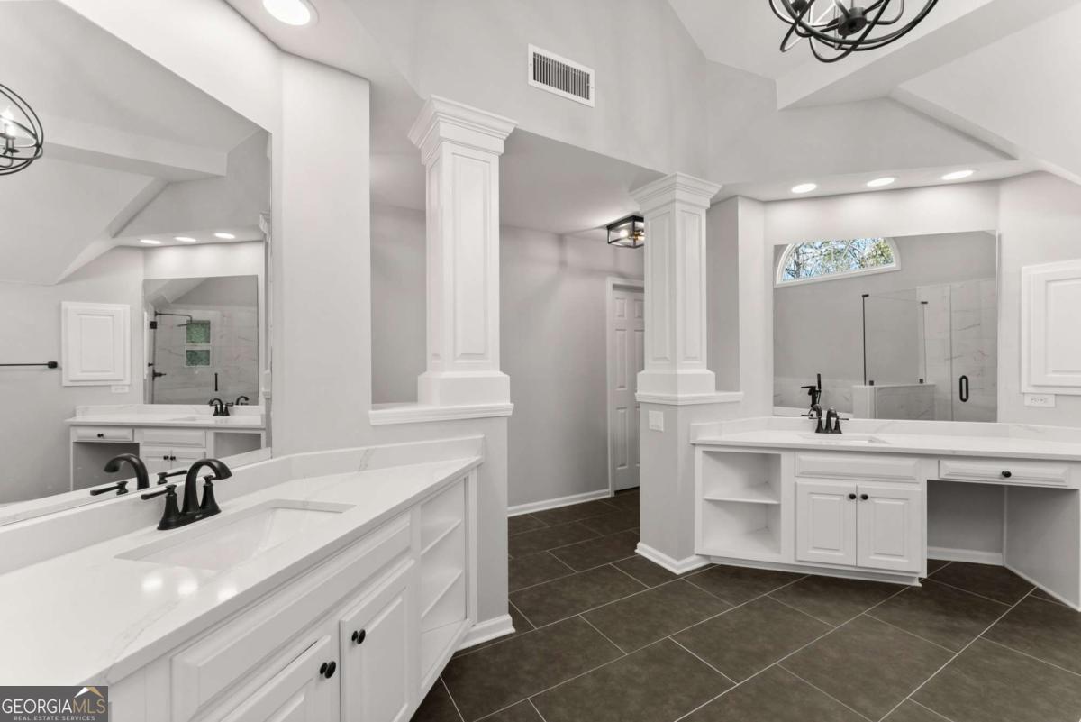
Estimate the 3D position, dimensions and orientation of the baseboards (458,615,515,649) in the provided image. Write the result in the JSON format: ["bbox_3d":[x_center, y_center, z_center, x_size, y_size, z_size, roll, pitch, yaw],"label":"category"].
[{"bbox_3d":[-0.257,1.289,2.003,0.301,0.100,0.030,0,0,-30],"label":"baseboards"}]

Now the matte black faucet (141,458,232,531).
[{"bbox_3d":[-0.942,0.367,1.194,0.183,0.181,0.223,0,0,15],"label":"matte black faucet"}]

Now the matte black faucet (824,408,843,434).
[{"bbox_3d":[1.993,0.419,2.828,0.122,0.171,0.162,0,0,15],"label":"matte black faucet"}]

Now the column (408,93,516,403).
[{"bbox_3d":[-0.391,-0.469,2.115,0.423,1.378,0.391,0,0,-30],"label":"column"}]

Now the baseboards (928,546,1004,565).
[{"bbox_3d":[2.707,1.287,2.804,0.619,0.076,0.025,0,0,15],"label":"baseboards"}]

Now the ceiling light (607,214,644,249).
[{"bbox_3d":[0.805,-1.089,3.588,0.315,0.151,0.315,0,0,-30],"label":"ceiling light"}]

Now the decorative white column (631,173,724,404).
[{"bbox_3d":[0.933,-0.452,2.894,0.421,1.431,0.401,0,0,-30],"label":"decorative white column"}]

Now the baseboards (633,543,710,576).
[{"bbox_3d":[0.906,1.283,2.852,0.328,0.094,0.348,0,0,-30],"label":"baseboards"}]

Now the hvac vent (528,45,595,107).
[{"bbox_3d":[0.124,-1.500,2.218,0.419,0.205,0.020,0,0,-30],"label":"hvac vent"}]

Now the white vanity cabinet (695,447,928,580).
[{"bbox_3d":[1.674,0.937,2.809,1.246,0.782,0.523,0,0,15],"label":"white vanity cabinet"}]

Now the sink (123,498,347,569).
[{"bbox_3d":[-0.788,0.533,1.151,0.320,0.152,0.442,0,0,15],"label":"sink"}]

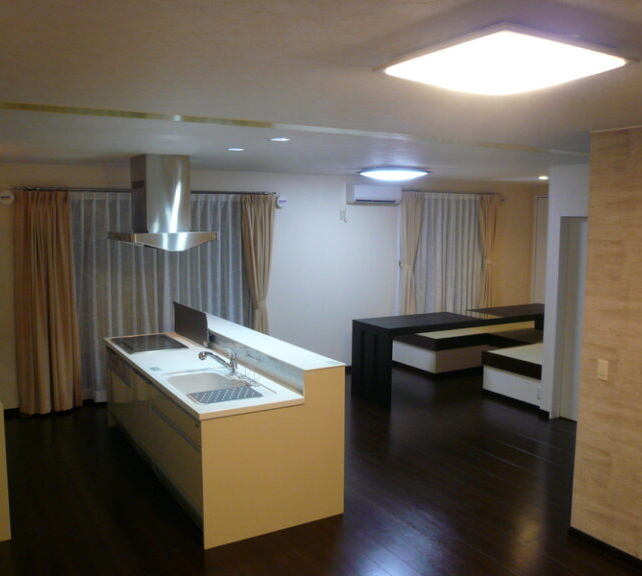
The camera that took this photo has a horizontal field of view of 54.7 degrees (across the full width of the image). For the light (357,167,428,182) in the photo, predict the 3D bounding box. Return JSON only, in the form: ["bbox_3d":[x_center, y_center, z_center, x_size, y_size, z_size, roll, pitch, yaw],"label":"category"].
[{"bbox_3d":[0.789,-1.213,6.742,0.591,0.124,0.591,-3,7,-30],"label":"light"}]

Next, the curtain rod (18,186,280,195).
[{"bbox_3d":[-1.712,-1.020,6.567,2.788,0.044,0.079,-3,7,-30],"label":"curtain rod"}]

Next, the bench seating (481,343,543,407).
[{"bbox_3d":[2.595,0.967,6.905,1.428,0.497,0.808,-3,7,-30],"label":"bench seating"}]

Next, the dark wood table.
[{"bbox_3d":[1.815,0.737,7.474,2.955,0.832,0.690,-3,7,-30],"label":"dark wood table"}]

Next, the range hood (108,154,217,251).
[{"bbox_3d":[-1.420,-0.741,5.448,0.670,0.799,1.005,-3,7,-30],"label":"range hood"}]

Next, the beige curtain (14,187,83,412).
[{"bbox_3d":[-2.678,0.156,6.107,0.527,2.201,0.138,-3,7,-30],"label":"beige curtain"}]

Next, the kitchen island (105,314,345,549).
[{"bbox_3d":[-0.940,0.907,5.003,0.985,1.006,2.676,-3,7,-30],"label":"kitchen island"}]

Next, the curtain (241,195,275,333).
[{"bbox_3d":[-0.730,0.036,7.224,0.364,2.211,0.128,-3,7,-30],"label":"curtain"}]

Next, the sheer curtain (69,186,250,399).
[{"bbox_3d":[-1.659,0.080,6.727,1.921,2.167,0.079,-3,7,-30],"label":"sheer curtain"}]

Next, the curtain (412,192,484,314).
[{"bbox_3d":[1.767,-0.371,8.676,1.251,1.876,0.079,-3,7,-30],"label":"curtain"}]

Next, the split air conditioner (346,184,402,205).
[{"bbox_3d":[0.675,-1.190,7.929,0.729,0.241,0.217,-3,7,-30],"label":"split air conditioner"}]

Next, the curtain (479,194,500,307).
[{"bbox_3d":[2.420,-0.406,9.012,0.355,1.876,0.128,-3,7,-30],"label":"curtain"}]

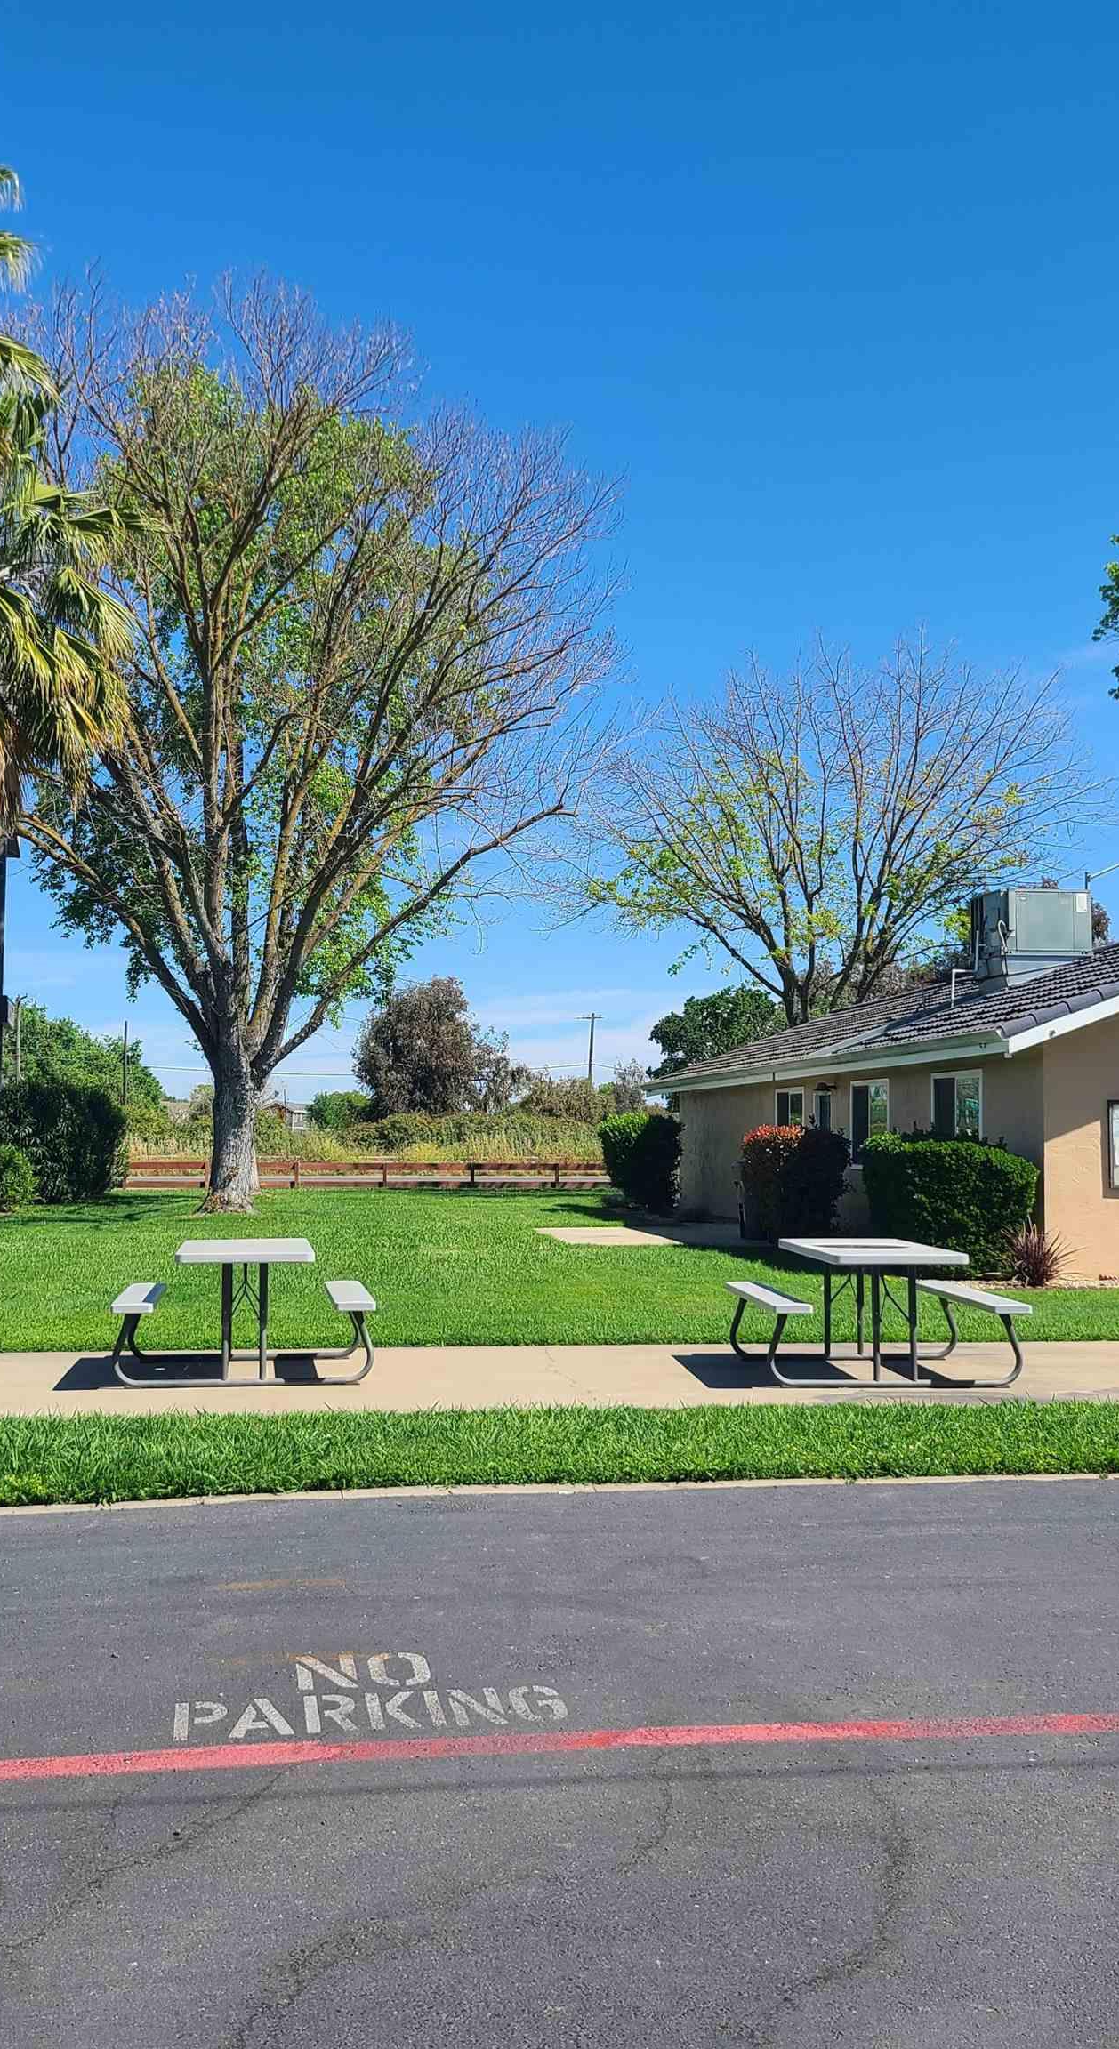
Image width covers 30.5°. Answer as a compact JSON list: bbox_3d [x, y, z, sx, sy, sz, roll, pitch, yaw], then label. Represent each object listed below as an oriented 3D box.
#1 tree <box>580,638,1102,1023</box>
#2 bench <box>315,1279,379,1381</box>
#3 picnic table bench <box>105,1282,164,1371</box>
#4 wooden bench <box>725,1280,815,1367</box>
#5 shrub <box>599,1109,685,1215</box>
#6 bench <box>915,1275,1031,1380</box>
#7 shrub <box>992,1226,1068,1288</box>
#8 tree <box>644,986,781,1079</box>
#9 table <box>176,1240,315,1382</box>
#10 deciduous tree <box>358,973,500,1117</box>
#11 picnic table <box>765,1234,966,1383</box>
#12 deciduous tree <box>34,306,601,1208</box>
[{"bbox_3d":[6.344,-2.426,46.200,11.777,12.741,11.000,0,-3,0],"label":"tree"},{"bbox_3d":[-1.302,1.872,12.509,0.273,0.472,1.851,1,-3,-8],"label":"bench"},{"bbox_3d":[-2.492,1.853,12.296,0.260,0.469,1.830,1,-3,-8],"label":"picnic table bench"},{"bbox_3d":[1.287,1.870,12.416,0.273,0.472,1.851,0,-3,-4],"label":"wooden bench"},{"bbox_3d":[1.455,2.490,36.819,1.571,1.877,1.500,0,-3,0],"label":"shrub"},{"bbox_3d":[2.457,1.849,12.289,0.260,0.469,1.830,0,-3,-4],"label":"bench"},{"bbox_3d":[4.621,2.241,20.046,0.715,0.580,0.729,-1,-3,13],"label":"shrub"},{"bbox_3d":[4.446,1.712,56.992,3.972,5.632,4.300,0,-3,0],"label":"tree"},{"bbox_3d":[-1.890,1.722,12.392,0.765,0.745,1.830,1,-3,-8],"label":"table"},{"bbox_3d":[-5.731,2.108,89.074,6.378,8.410,6.261,0,-3,-4],"label":"deciduous tree"},{"bbox_3d":[1.851,1.707,12.257,0.765,0.745,1.830,0,-3,-4],"label":"picnic table"},{"bbox_3d":[-4.741,-5.466,39.626,11.434,18.100,11.051,0,-3,-7],"label":"deciduous tree"}]

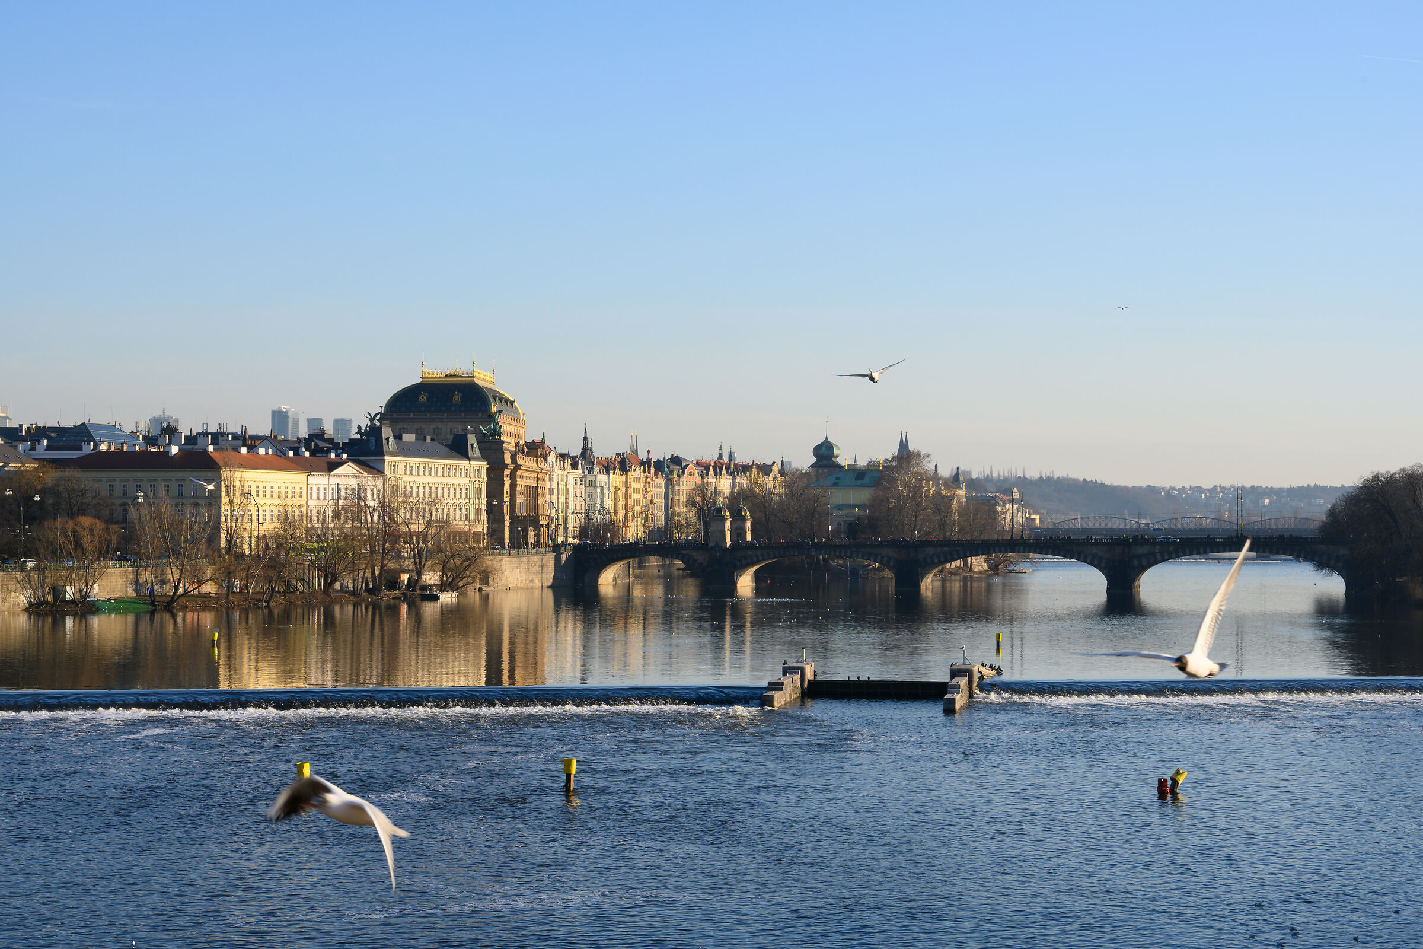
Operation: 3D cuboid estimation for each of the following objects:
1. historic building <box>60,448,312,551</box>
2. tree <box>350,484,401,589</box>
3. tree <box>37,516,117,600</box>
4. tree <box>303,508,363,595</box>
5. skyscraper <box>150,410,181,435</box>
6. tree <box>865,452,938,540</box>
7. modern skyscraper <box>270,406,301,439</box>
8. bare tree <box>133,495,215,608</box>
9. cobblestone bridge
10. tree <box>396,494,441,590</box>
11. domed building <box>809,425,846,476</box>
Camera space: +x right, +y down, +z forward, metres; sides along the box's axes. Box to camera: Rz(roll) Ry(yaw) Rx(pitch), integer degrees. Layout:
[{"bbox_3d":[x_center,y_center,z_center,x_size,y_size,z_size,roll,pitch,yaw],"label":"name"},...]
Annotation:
[{"bbox_3d":[-102.470,5.857,544.333,33.500,19.500,35.000,0,-1,20],"label":"historic building"},{"bbox_3d":[-60.310,11.188,497.000,8.990,19.580,8.090,0,-1,0],"label":"tree"},{"bbox_3d":[-97.425,12.984,425.000,12.300,13.330,11.070,0,-1,0],"label":"tree"},{"bbox_3d":[-66.865,13.241,488.000,10.390,15.500,9.350,0,-1,0],"label":"tree"},{"bbox_3d":[-851.484,-54.410,4305.547,44.000,92.000,40.000,0,-1,16],"label":"skyscraper"},{"bbox_3d":[54.411,8.362,785.000,20.820,29.980,18.740,0,-1,0],"label":"tree"},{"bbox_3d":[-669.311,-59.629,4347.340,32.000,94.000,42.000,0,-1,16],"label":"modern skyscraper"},{"bbox_3d":[-82.957,11.843,427.000,12.700,17.510,11.430,0,-1,0],"label":"bare tree"},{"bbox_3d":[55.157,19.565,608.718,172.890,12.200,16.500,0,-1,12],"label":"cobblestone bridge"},{"bbox_3d":[-53.998,12.608,510.000,8.610,17.430,7.750,0,-1,0],"label":"tree"},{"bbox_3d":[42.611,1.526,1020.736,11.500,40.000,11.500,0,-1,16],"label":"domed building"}]

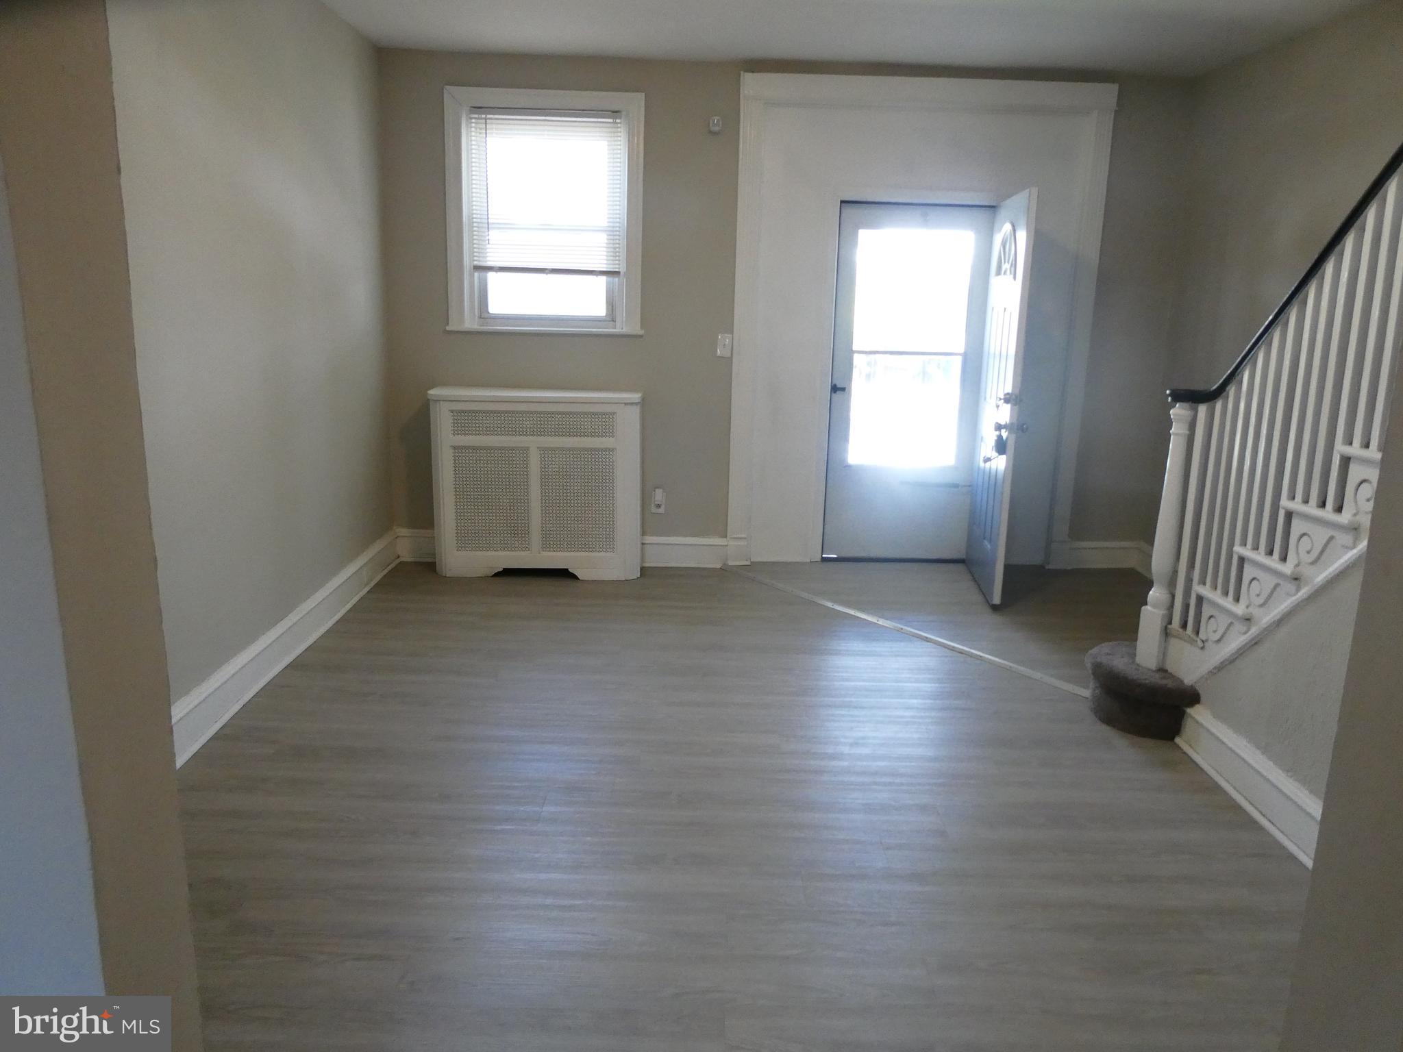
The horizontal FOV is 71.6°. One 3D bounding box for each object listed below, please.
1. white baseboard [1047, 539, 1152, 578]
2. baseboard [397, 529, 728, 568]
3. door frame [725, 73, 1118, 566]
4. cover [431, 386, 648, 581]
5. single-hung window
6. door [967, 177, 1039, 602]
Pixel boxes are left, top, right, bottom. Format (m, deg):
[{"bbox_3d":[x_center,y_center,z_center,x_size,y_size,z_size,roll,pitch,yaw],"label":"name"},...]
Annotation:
[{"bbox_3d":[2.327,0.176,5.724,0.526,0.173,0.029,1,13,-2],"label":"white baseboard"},{"bbox_3d":[-0.790,0.130,5.602,1.869,0.173,0.029,1,13,-2],"label":"baseboard"},{"bbox_3d":[1.170,-1.061,5.440,1.998,2.658,0.139,1,13,-2],"label":"door frame"},{"bbox_3d":[-0.880,-0.233,5.349,1.104,0.988,0.359,1,13,-2],"label":"cover"},{"bbox_3d":[-0.836,-1.674,5.241,1.063,1.243,0.139,1,13,-2],"label":"single-hung window"},{"bbox_3d":[1.587,-0.682,5.186,0.045,2.033,0.809,3,13,5],"label":"door"}]

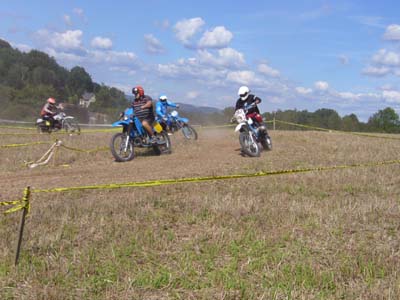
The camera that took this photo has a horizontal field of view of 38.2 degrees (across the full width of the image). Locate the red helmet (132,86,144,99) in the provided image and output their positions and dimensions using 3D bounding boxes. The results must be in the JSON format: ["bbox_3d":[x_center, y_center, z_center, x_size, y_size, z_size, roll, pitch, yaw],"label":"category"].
[{"bbox_3d":[-1.488,-1.391,13.980,0.310,0.270,0.250,-9,9,-36],"label":"red helmet"}]

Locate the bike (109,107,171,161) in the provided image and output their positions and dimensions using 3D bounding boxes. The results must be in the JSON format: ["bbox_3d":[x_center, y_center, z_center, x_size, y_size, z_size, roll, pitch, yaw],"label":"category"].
[{"bbox_3d":[-1.380,-0.410,14.080,0.820,1.200,2.120,1,7,36],"label":"bike"}]

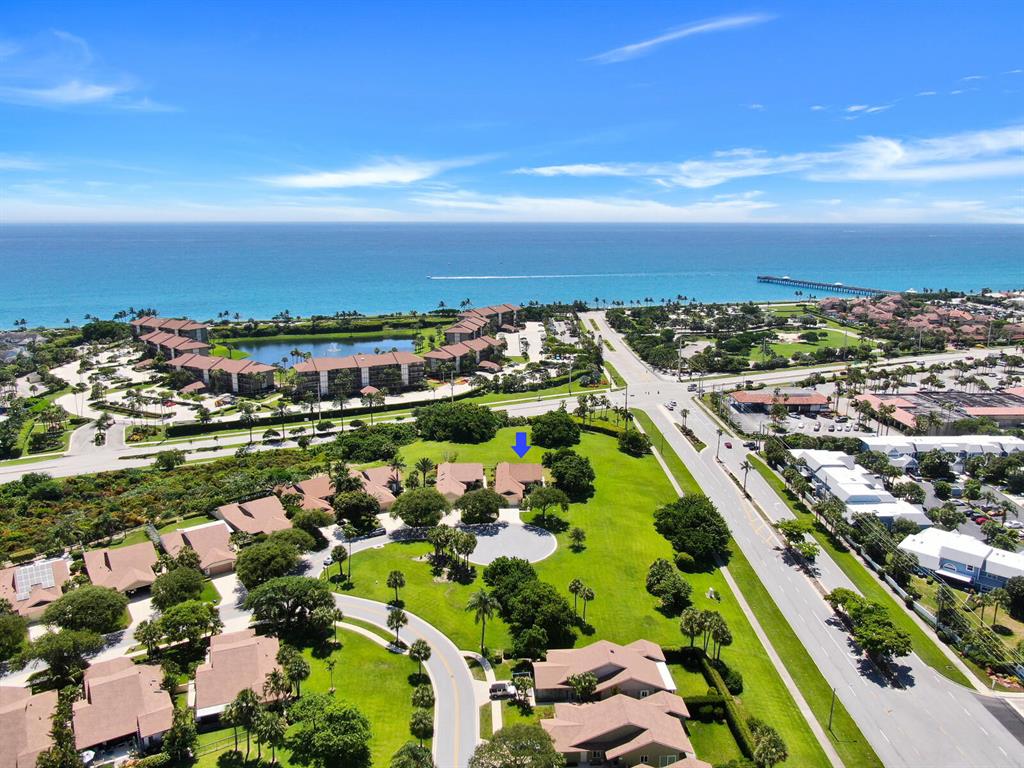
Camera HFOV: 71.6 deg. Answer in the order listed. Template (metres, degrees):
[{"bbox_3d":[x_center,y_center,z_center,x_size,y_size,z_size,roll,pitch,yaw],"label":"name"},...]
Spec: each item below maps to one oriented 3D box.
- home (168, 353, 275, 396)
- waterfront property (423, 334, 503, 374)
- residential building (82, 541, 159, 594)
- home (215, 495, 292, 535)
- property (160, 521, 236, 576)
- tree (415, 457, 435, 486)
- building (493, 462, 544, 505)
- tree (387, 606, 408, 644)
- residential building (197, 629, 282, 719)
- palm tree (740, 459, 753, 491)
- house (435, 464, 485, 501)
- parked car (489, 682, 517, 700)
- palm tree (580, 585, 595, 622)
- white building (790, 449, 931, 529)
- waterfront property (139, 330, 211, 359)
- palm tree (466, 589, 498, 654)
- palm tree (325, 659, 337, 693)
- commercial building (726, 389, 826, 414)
[{"bbox_3d":[-148.320,-5.950,364.330,61.000,15.600,17.300,7,15,28],"label":"home"},{"bbox_3d":[-27.010,-15.720,406.620,17.500,15.600,60.000,7,15,29],"label":"waterfront property"},{"bbox_3d":[-90.500,42.320,163.184,14.400,5.800,24.300,-7,15,-27],"label":"residential building"},{"bbox_3d":[-69.300,35.970,190.557,14.600,5.800,24.500,-8,15,-30],"label":"home"},{"bbox_3d":[-79.500,41.230,181.840,16.400,5.800,26.000,-8,15,-31],"label":"property"},{"bbox_3d":[-28.190,28.430,228.140,5.600,9.900,5.600,0,13,0],"label":"tree"},{"bbox_3d":[2.400,30.162,215.592,14.500,5.800,25.500,0,13,0],"label":"building"},{"bbox_3d":[-23.250,49.030,143.660,4.100,7.800,4.100,0,13,0],"label":"tree"},{"bbox_3d":[-48.500,50.658,127.238,14.200,5.800,24.200,-5,14,-20],"label":"residential building"},{"bbox_3d":[71.176,28.139,215.798,3.971,9.650,3.971,0,13,0],"label":"palm tree"},{"bbox_3d":[-15.300,30.027,216.177,14.200,5.800,25.500,-1,13,-6],"label":"house"},{"bbox_3d":[-1.600,55.580,128.610,4.750,1.800,1.900,0,13,1],"label":"parked car"},{"bbox_3d":[16.080,47.050,151.540,3.000,8.100,3.000,0,13,0],"label":"palm tree"},{"bbox_3d":[98.400,30.542,207.981,19.500,8.500,55.000,1,13,4],"label":"white building"},{"bbox_3d":[-206.800,-21.070,436.200,65.000,15.300,18.500,12,18,43],"label":"waterfront property"},{"bbox_3d":[-5.560,45.149,134.634,6.135,13.190,6.135,0,13,0],"label":"palm tree"},{"bbox_3d":[-31.642,51.069,124.451,2.115,6.260,2.115,0,13,0],"label":"palm tree"},{"bbox_3d":[121.700,7.640,326.390,38.600,6.200,18.500,0,13,2],"label":"commercial building"}]

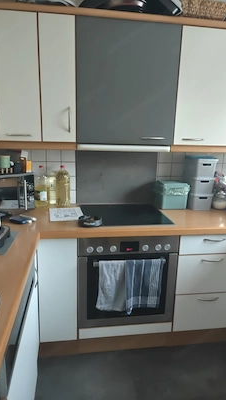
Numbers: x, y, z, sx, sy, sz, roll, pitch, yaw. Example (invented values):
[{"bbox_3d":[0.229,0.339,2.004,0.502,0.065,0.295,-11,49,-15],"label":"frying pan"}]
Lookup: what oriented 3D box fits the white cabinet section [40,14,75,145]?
[{"bbox_3d":[-0.327,-0.697,1.646,0.194,0.663,0.345,0,12,-8],"label":"white cabinet section"}]

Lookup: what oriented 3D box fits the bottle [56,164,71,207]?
[{"bbox_3d":[-0.362,-0.101,1.937,0.102,0.302,0.102,0,13,-8],"label":"bottle"}]

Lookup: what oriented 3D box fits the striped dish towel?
[{"bbox_3d":[0.186,0.515,1.572,0.229,0.358,0.045,0,13,-8],"label":"striped dish towel"}]

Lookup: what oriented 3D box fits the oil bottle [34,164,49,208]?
[{"bbox_3d":[-0.516,-0.097,1.905,0.100,0.300,0.100,0,13,-8],"label":"oil bottle"}]

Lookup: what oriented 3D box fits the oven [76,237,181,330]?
[{"bbox_3d":[0.060,0.447,1.839,0.594,0.585,0.565,0,13,-8],"label":"oven"}]

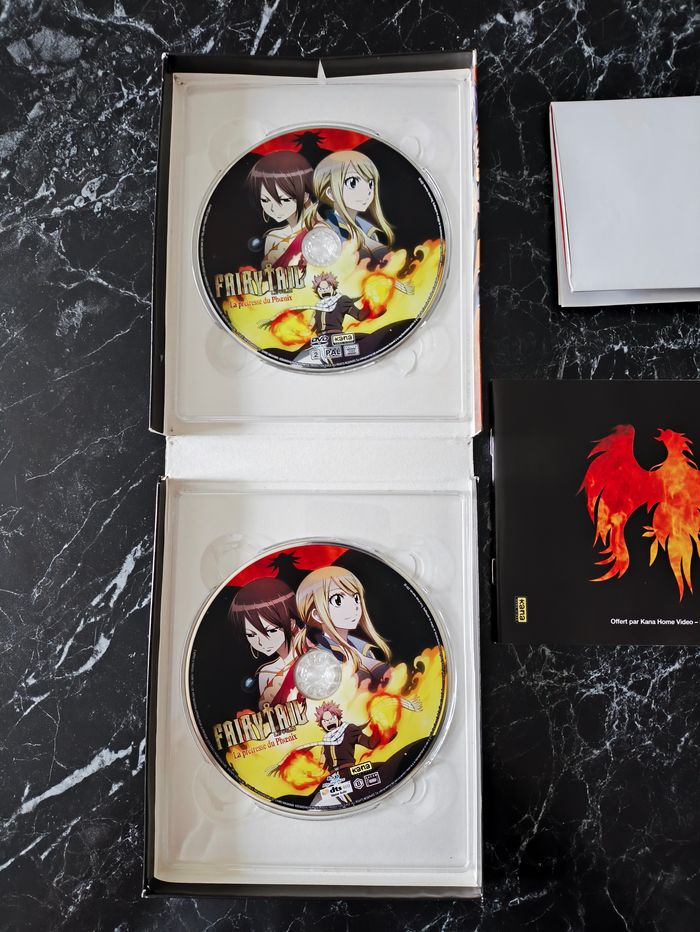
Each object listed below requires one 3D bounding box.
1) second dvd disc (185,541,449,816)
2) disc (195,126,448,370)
[{"bbox_3d":[-0.015,0.096,0.307,0.120,0.001,0.120,0,85,1],"label":"second dvd disc"},{"bbox_3d":[-0.014,-0.105,0.323,0.120,0.001,0.120,0,85,1],"label":"disc"}]

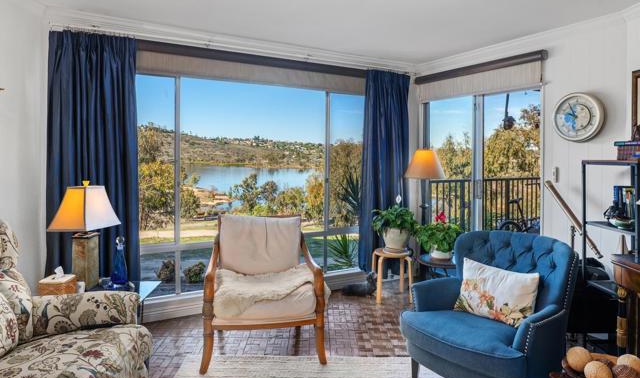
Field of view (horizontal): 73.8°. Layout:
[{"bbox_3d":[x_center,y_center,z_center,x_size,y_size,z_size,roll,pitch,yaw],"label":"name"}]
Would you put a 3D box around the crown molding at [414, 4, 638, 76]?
[{"bbox_3d":[1.667,-1.329,4.004,0.090,0.110,2.150,-2,4,-34],"label":"crown molding"}]

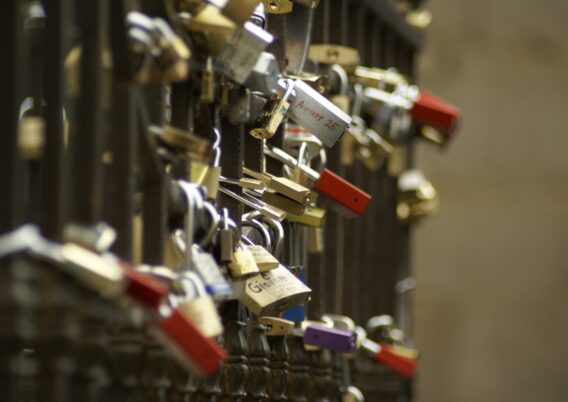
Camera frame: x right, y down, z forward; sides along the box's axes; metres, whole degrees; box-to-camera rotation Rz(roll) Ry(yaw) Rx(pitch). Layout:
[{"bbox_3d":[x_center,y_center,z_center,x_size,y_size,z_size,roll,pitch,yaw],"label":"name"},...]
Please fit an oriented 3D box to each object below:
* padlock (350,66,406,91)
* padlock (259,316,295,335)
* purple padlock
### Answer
[{"bbox_3d":[0.088,-0.113,3.450,0.052,0.015,0.034,13,6,-12],"label":"padlock"},{"bbox_3d":[-0.007,0.103,3.120,0.036,0.013,0.052,9,6,3],"label":"padlock"},{"bbox_3d":[0.042,0.118,3.200,0.054,0.016,0.042,11,3,-2],"label":"purple padlock"}]

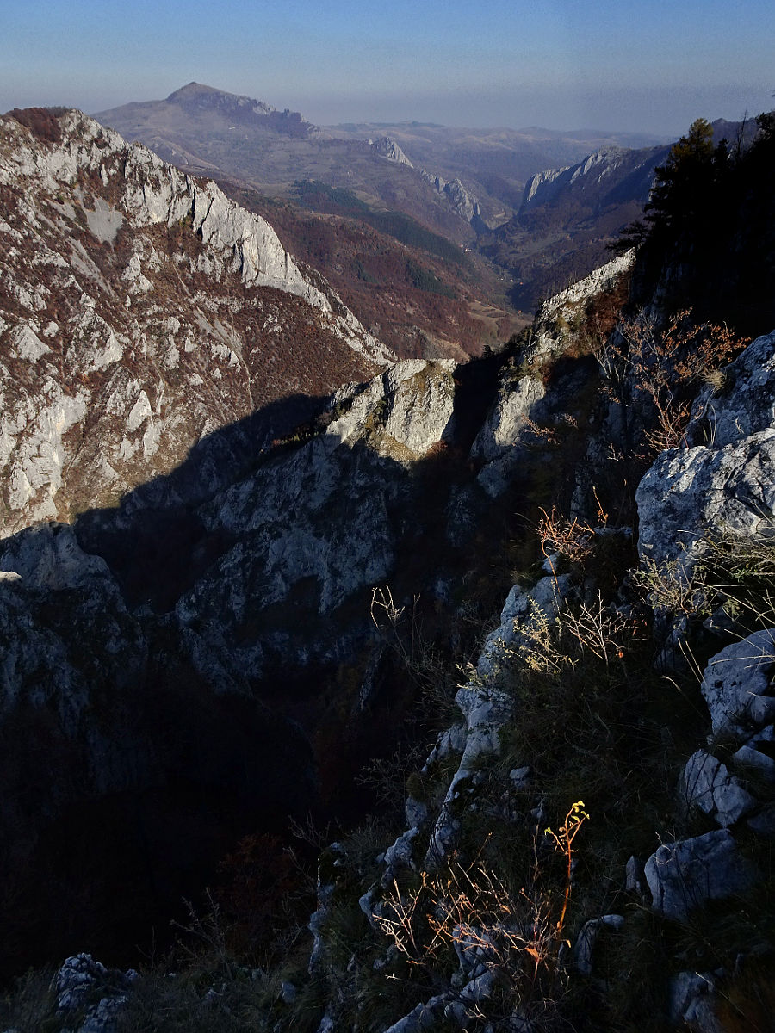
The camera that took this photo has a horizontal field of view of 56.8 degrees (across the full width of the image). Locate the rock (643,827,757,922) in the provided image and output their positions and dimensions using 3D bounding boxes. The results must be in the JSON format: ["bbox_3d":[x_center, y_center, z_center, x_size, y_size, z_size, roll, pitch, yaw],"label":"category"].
[{"bbox_3d":[1.016,1.170,2.350,0.330,0.220,0.220,-7,30,-13],"label":"rock"}]

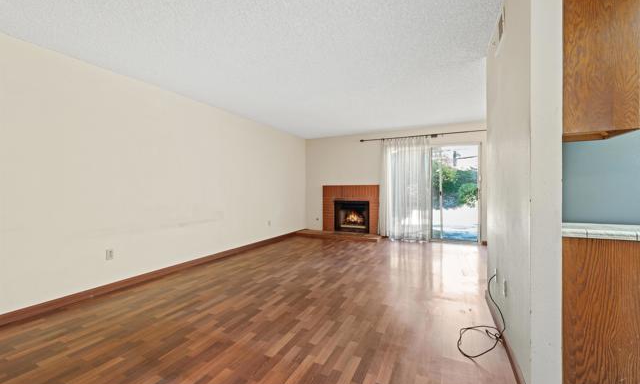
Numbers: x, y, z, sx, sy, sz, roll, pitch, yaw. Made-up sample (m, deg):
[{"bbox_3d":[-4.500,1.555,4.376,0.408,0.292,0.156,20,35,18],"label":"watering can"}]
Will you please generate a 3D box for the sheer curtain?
[{"bbox_3d":[1.848,-0.055,5.446,1.080,2.220,0.130,0,1,26],"label":"sheer curtain"}]

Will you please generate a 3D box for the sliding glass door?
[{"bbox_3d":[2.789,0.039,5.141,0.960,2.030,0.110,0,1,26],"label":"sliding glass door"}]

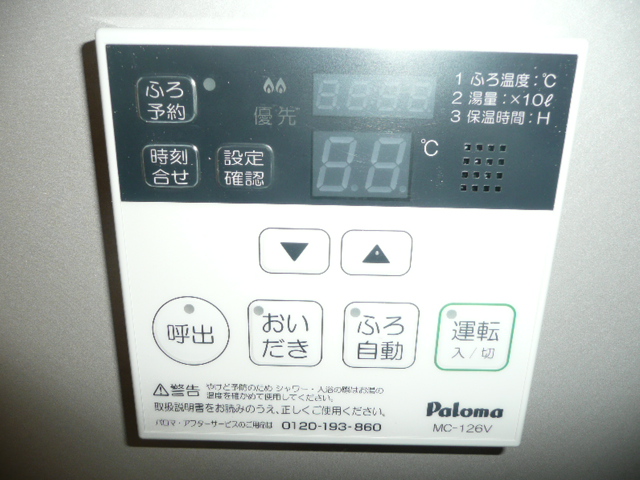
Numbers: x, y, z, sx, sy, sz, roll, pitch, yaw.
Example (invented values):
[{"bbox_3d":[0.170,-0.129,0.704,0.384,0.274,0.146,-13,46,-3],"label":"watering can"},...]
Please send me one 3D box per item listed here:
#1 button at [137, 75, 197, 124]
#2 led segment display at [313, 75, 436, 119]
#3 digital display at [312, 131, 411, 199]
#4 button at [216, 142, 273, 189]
[{"bbox_3d":[-0.039,-0.035,0.131,0.015,0.012,0.003,1,18,0],"label":"button"},{"bbox_3d":[0.014,-0.036,0.131,0.031,0.010,0.003,1,18,0],"label":"led segment display"},{"bbox_3d":[0.011,-0.020,0.136,0.026,0.017,0.003,1,18,0],"label":"digital display"},{"bbox_3d":[-0.020,-0.019,0.136,0.015,0.012,0.003,1,18,0],"label":"button"}]

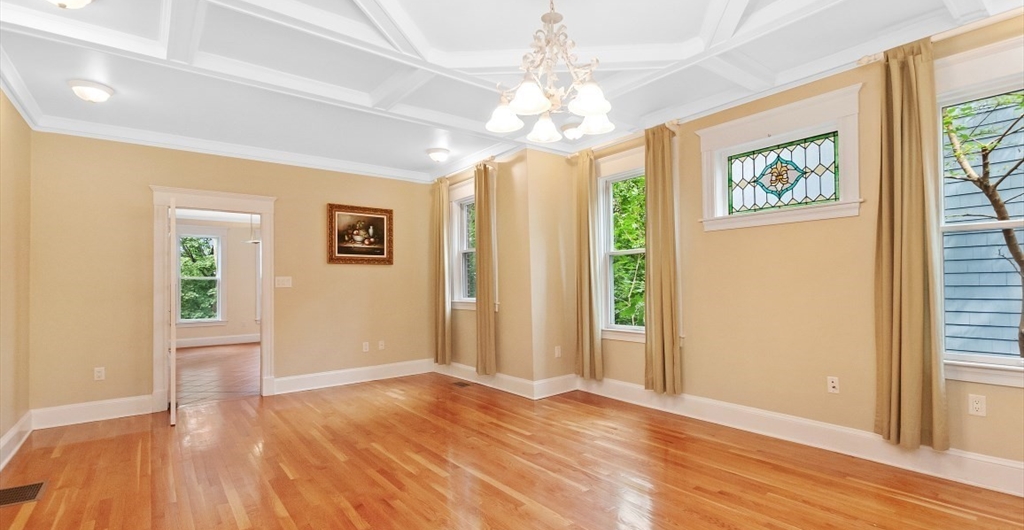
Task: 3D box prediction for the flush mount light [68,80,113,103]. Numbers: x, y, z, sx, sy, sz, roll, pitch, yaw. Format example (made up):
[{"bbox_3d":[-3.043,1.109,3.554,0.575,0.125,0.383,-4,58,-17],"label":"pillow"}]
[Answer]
[{"bbox_3d":[-3.055,-1.249,3.088,0.252,0.105,0.252,0,-2,-40],"label":"flush mount light"}]

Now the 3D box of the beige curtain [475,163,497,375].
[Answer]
[{"bbox_3d":[-0.306,0.045,5.022,0.100,2.441,0.270,1,-3,-39],"label":"beige curtain"}]

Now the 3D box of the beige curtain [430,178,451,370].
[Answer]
[{"bbox_3d":[-0.919,0.075,5.606,0.126,2.436,0.346,0,-2,-40],"label":"beige curtain"}]

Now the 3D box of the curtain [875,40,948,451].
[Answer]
[{"bbox_3d":[2.400,-0.132,2.615,0.126,2.420,0.326,0,-2,-40],"label":"curtain"}]

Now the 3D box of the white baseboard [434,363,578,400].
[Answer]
[{"bbox_3d":[-0.182,1.313,5.314,0.630,0.189,2.121,0,-2,-40],"label":"white baseboard"}]

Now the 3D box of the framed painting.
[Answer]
[{"bbox_3d":[-1.876,-0.371,5.392,0.819,0.735,0.047,0,-2,-40],"label":"framed painting"}]

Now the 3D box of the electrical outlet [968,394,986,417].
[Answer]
[{"bbox_3d":[2.728,0.824,2.496,0.009,0.109,0.068,1,-3,-39],"label":"electrical outlet"}]

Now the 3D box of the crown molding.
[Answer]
[{"bbox_3d":[-2.583,-1.216,4.802,3.833,0.113,0.105,0,-2,-40],"label":"crown molding"}]

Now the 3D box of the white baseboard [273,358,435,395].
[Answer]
[{"bbox_3d":[-1.835,1.347,5.328,1.979,0.205,0.026,0,-2,-40],"label":"white baseboard"}]

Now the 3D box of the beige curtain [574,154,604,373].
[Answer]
[{"bbox_3d":[0.837,-0.002,4.715,0.100,2.500,0.270,1,-3,-39],"label":"beige curtain"}]

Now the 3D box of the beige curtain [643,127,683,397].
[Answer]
[{"bbox_3d":[1.417,-0.056,3.999,0.100,2.490,0.270,1,-3,-39],"label":"beige curtain"}]

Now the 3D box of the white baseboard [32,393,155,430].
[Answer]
[{"bbox_3d":[-3.911,1.384,4.005,0.821,0.192,0.025,1,-3,-39],"label":"white baseboard"}]

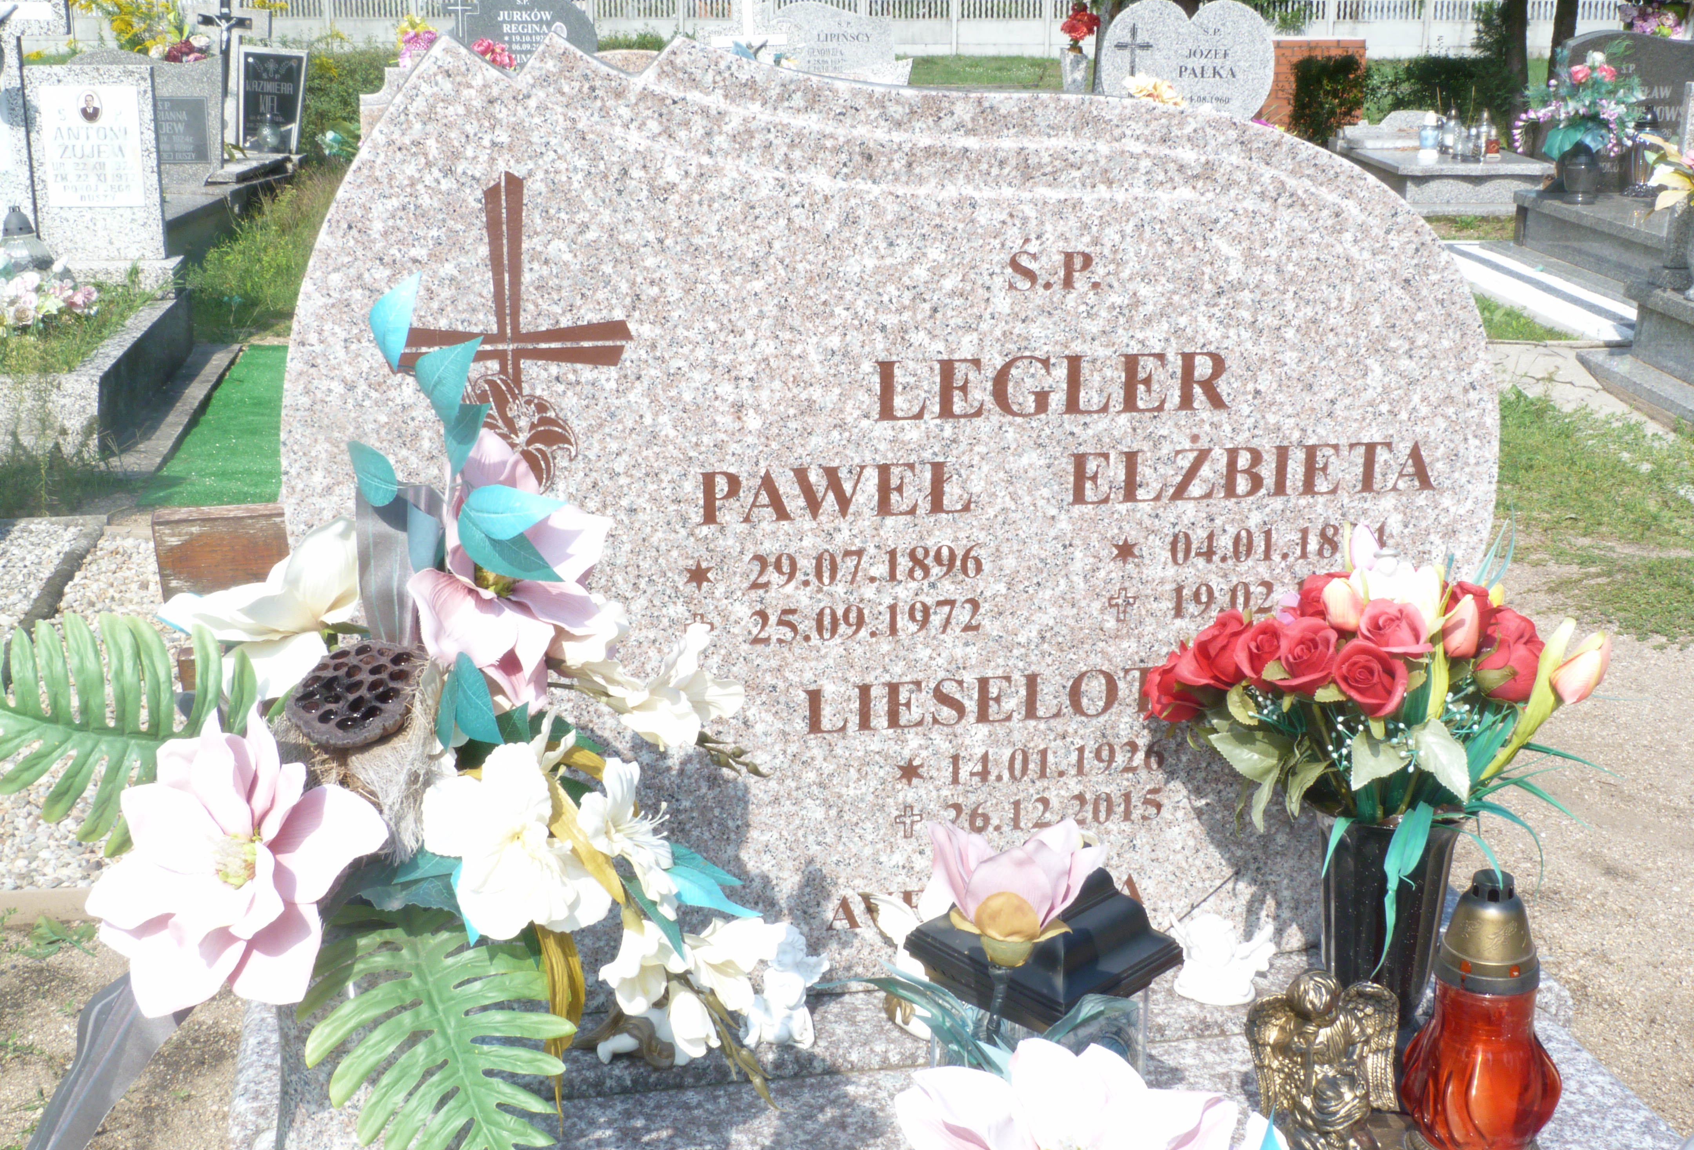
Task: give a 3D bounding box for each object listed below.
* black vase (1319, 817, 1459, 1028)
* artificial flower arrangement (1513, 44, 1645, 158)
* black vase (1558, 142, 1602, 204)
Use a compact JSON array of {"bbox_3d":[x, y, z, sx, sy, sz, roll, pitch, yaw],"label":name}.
[{"bbox_3d":[0.452,0.283,1.742,0.123,0.210,0.123,-3,16,-11],"label":"black vase"},{"bbox_3d":[2.921,-1.897,8.195,0.510,0.440,0.400,2,16,8],"label":"artificial flower arrangement"},{"bbox_3d":[2.950,-1.628,8.271,0.175,0.250,0.175,1,16,5],"label":"black vase"}]

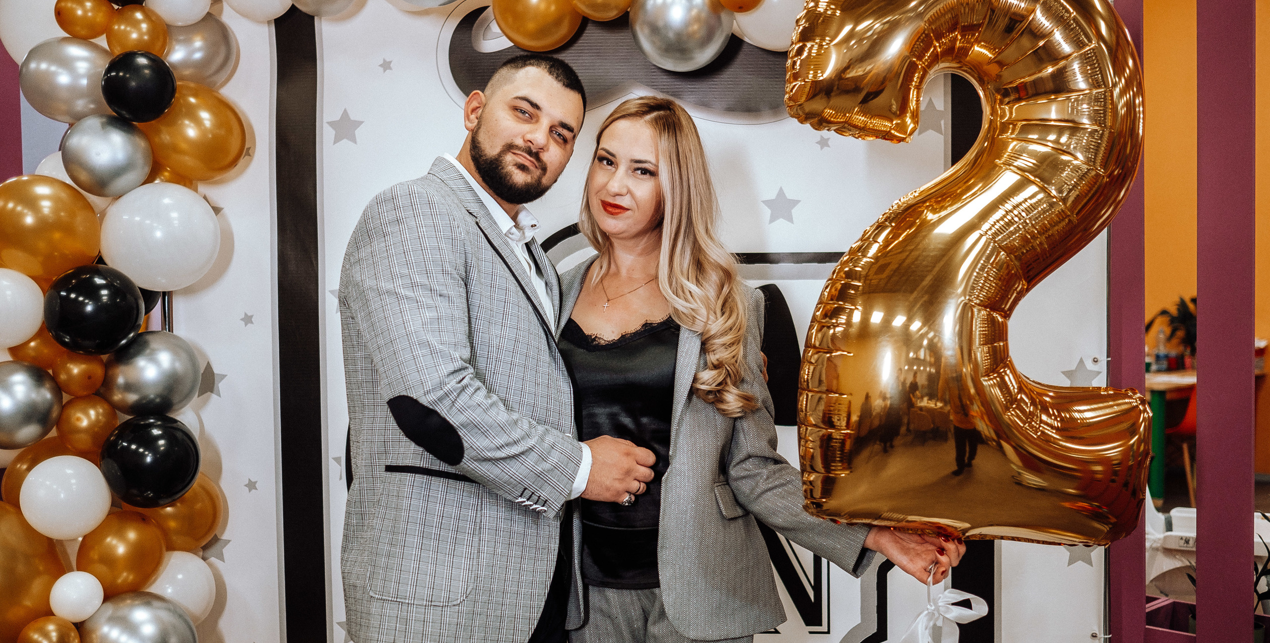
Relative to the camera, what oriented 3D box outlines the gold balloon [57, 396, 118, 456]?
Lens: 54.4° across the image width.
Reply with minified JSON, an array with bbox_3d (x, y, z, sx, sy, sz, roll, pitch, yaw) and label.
[{"bbox_3d":[-1.091,0.204,2.460,0.114,0.120,0.123,0,1,0],"label":"gold balloon"}]

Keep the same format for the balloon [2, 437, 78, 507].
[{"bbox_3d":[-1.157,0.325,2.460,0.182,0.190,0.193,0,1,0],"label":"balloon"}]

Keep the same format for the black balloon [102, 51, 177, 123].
[{"bbox_3d":[-0.915,-0.432,2.280,0.134,0.132,0.140,0,2,0],"label":"black balloon"}]

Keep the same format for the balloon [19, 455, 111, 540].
[{"bbox_3d":[-1.090,0.336,2.360,0.160,0.163,0.166,0,1,0],"label":"balloon"}]

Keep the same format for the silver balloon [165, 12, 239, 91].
[{"bbox_3d":[-0.905,-0.560,2.550,0.156,0.160,0.158,0,1,0],"label":"silver balloon"}]

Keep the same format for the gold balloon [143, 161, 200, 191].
[{"bbox_3d":[-0.973,-0.284,2.520,0.129,0.134,0.136,0,1,0],"label":"gold balloon"}]

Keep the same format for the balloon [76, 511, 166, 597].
[{"bbox_3d":[-0.965,0.437,2.320,0.163,0.162,0.168,0,2,0],"label":"balloon"}]

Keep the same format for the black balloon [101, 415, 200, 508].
[{"bbox_3d":[-0.914,0.264,2.330,0.176,0.178,0.187,-1,2,-22],"label":"black balloon"}]

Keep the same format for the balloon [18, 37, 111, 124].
[{"bbox_3d":[-1.132,-0.480,2.460,0.174,0.169,0.171,0,1,0],"label":"balloon"}]

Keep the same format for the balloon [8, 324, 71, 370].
[{"bbox_3d":[-1.198,0.033,2.500,0.125,0.130,0.128,0,1,0],"label":"balloon"}]

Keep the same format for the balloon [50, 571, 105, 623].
[{"bbox_3d":[-0.989,0.488,2.190,0.089,0.090,0.094,-2,2,-25],"label":"balloon"}]

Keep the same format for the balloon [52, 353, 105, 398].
[{"bbox_3d":[-1.090,0.104,2.420,0.096,0.091,0.098,0,1,0],"label":"balloon"}]

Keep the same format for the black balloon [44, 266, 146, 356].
[{"bbox_3d":[-0.998,-0.020,2.280,0.170,0.172,0.181,-1,2,-24],"label":"black balloon"}]

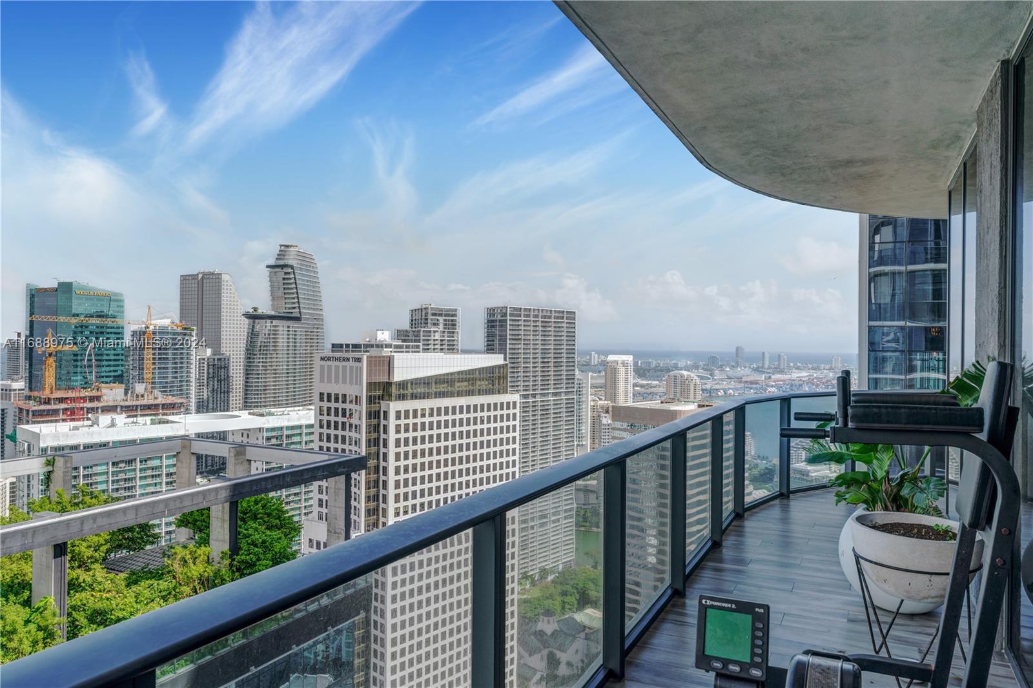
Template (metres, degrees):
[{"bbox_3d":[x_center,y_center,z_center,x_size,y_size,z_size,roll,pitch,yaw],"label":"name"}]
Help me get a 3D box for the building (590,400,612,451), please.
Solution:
[{"bbox_3d":[92.000,108.603,740.000,27.000,92.000,25.000,0,0,33],"label":"building"}]

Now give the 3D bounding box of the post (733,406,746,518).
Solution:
[{"bbox_3d":[2.090,1.103,6.440,0.085,1.030,0.065,0,0,34],"label":"post"}]

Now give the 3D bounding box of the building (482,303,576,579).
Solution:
[{"bbox_3d":[10.500,64.681,478.000,64.000,178.000,24.000,0,0,-41],"label":"building"}]

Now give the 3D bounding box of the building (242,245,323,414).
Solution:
[{"bbox_3d":[-225.000,28.349,668.000,27.000,249.000,75.000,0,0,31],"label":"building"}]

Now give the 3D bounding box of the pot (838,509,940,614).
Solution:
[{"bbox_3d":[2.400,1.335,4.260,0.800,0.530,0.800,0,0,0],"label":"pot"}]

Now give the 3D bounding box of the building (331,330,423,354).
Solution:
[{"bbox_3d":[-97.000,73.660,472.000,57.000,158.000,27.000,0,0,33],"label":"building"}]

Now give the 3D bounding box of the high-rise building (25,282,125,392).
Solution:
[{"bbox_3d":[-345.000,54.892,538.000,48.000,198.000,45.000,0,0,23],"label":"high-rise building"}]

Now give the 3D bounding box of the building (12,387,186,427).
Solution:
[{"bbox_3d":[-181.500,85.067,303.500,32.000,136.000,60.000,0,0,41],"label":"building"}]

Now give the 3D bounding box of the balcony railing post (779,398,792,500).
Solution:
[{"bbox_3d":[2.840,1.096,7.270,0.070,1.050,0.085,0,0,-41],"label":"balcony railing post"}]

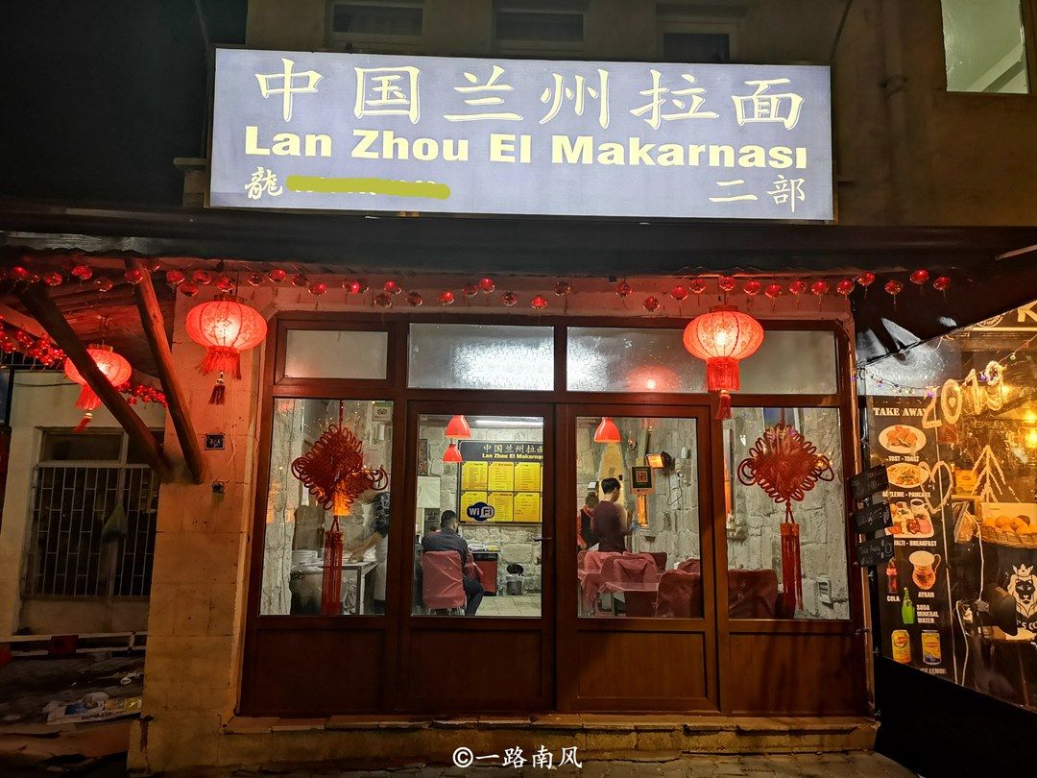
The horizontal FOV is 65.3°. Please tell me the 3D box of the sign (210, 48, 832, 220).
[{"bbox_3d":[0.055,-1.680,5.464,4.123,1.070,0.170,1,-4,-2],"label":"sign"}]

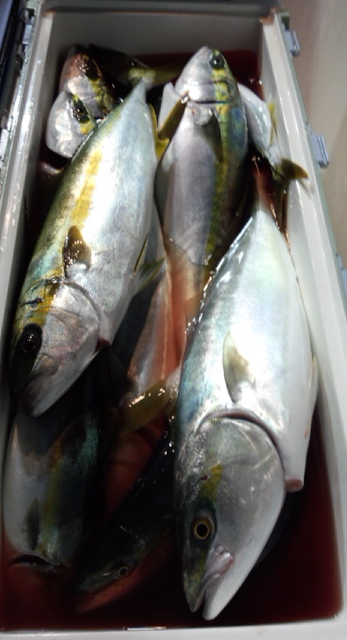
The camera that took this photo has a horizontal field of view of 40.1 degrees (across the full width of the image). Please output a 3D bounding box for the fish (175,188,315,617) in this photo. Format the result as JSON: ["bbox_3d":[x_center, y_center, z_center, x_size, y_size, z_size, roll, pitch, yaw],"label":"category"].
[{"bbox_3d":[0.087,0.009,0.536,0.136,0.085,0.539,1,57,12],"label":"fish"}]

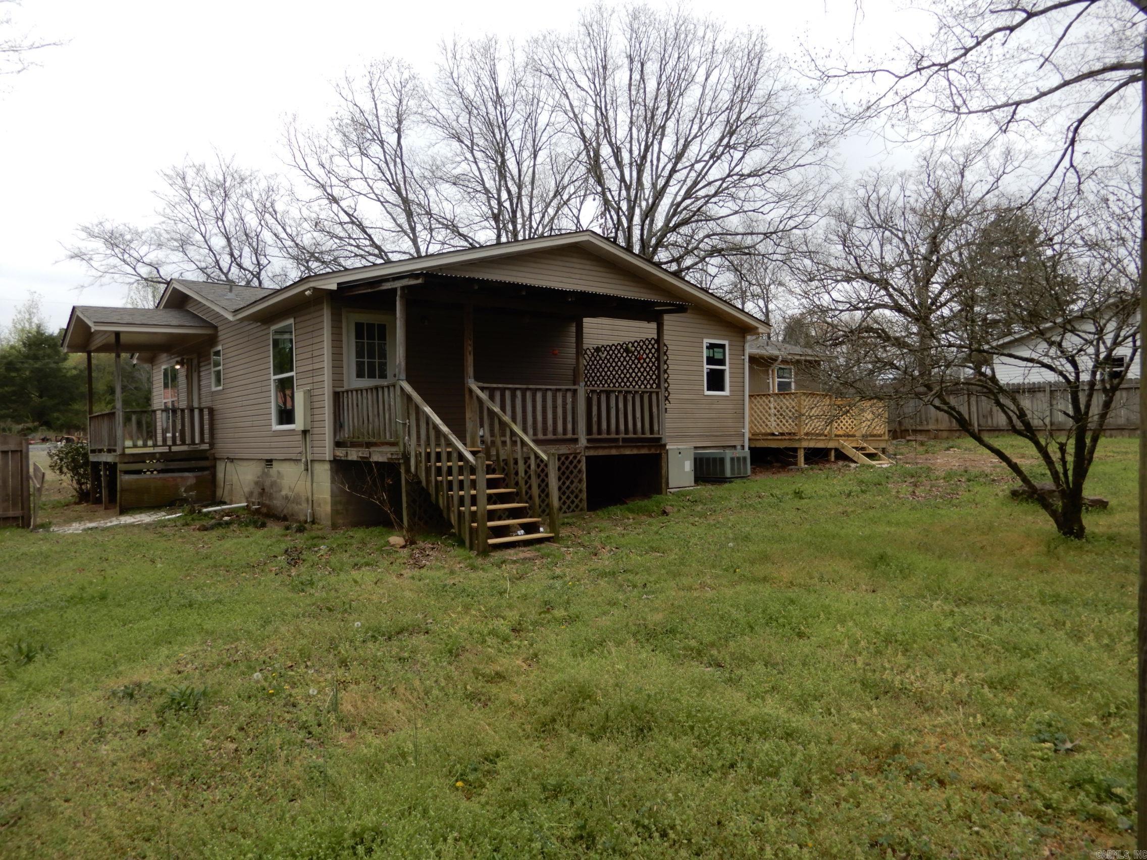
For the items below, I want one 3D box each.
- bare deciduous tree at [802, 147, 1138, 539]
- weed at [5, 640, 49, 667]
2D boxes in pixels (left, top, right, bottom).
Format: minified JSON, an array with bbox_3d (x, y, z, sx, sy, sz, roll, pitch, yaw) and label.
[{"bbox_3d":[4.250,-0.830,8.150,3.900,3.950,3.600,-1,0,0],"label":"bare deciduous tree"},{"bbox_3d":[-3.870,1.590,5.650,0.310,0.150,0.280,-1,0,0],"label":"weed"}]

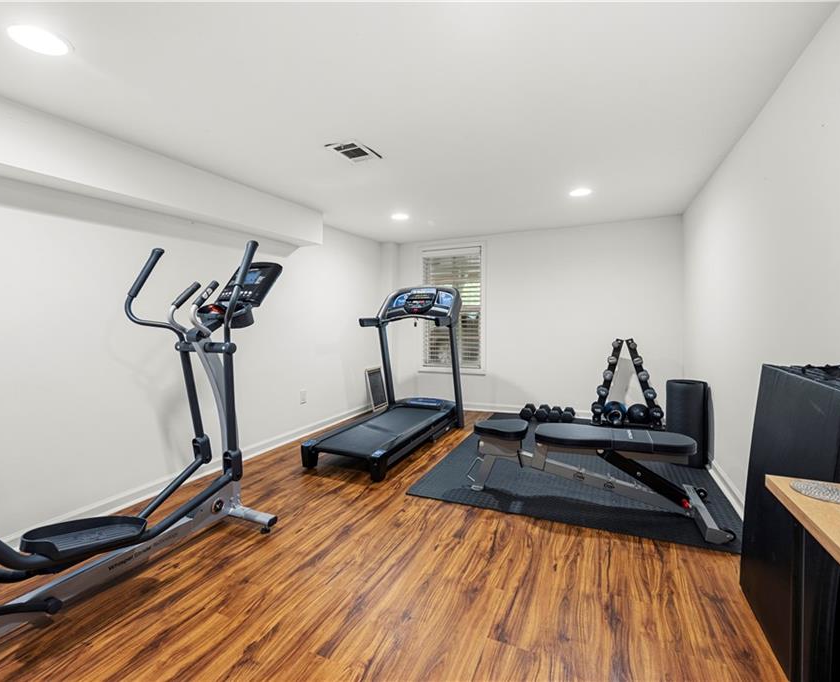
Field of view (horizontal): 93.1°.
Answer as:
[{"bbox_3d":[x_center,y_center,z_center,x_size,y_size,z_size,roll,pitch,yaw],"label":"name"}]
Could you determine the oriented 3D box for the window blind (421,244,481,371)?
[{"bbox_3d":[0.383,-0.398,4.881,0.769,1.443,0.056,1,3,25],"label":"window blind"}]

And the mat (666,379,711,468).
[{"bbox_3d":[2.016,0.614,3.019,0.253,0.608,0.253,1,3,25],"label":"mat"}]

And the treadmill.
[{"bbox_3d":[-0.222,0.199,3.629,0.893,1.443,1.754,1,3,25],"label":"treadmill"}]

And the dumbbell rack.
[{"bbox_3d":[2.108,0.419,4.040,0.616,0.886,0.278,1,3,25],"label":"dumbbell rack"}]

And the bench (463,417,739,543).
[{"bbox_3d":[1.008,0.757,2.442,1.399,0.411,0.549,1,3,25],"label":"bench"}]

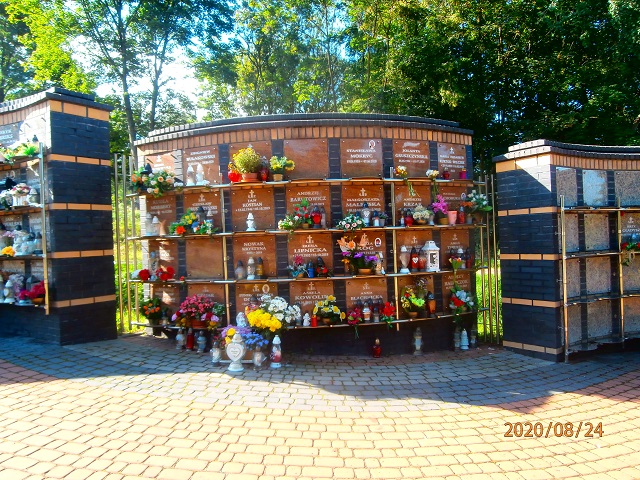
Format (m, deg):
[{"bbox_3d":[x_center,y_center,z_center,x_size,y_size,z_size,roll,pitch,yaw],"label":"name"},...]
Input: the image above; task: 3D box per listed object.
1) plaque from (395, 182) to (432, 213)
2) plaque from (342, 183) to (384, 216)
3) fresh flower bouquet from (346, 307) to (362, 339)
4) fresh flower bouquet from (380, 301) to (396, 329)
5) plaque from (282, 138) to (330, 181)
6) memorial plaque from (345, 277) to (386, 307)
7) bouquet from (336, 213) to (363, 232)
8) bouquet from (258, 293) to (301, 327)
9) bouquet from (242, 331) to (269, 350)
[{"bbox_3d":[1.078,-0.412,5.319,0.480,0.445,0.030,-2,0,-22],"label":"plaque"},{"bbox_3d":[0.490,-0.380,5.176,0.482,0.455,0.030,-2,0,-11],"label":"plaque"},{"bbox_3d":[0.372,0.878,4.979,0.170,0.320,0.150,-2,0,-9],"label":"fresh flower bouquet"},{"bbox_3d":[0.760,0.830,5.129,0.139,0.288,0.140,-2,0,-15],"label":"fresh flower bouquet"},{"bbox_3d":[-0.142,-0.887,5.111,0.482,0.455,0.030,-2,0,-1],"label":"plaque"},{"bbox_3d":[0.542,0.670,5.260,0.490,0.440,0.030,-2,0,-11],"label":"memorial plaque"},{"bbox_3d":[0.328,-0.188,4.975,0.280,0.209,0.200,-2,0,-8],"label":"bouquet"},{"bbox_3d":[-0.428,0.749,4.945,0.410,0.342,0.270,-2,0,4],"label":"bouquet"},{"bbox_3d":[-0.673,1.065,4.900,0.270,0.190,0.210,-2,0,8],"label":"bouquet"}]

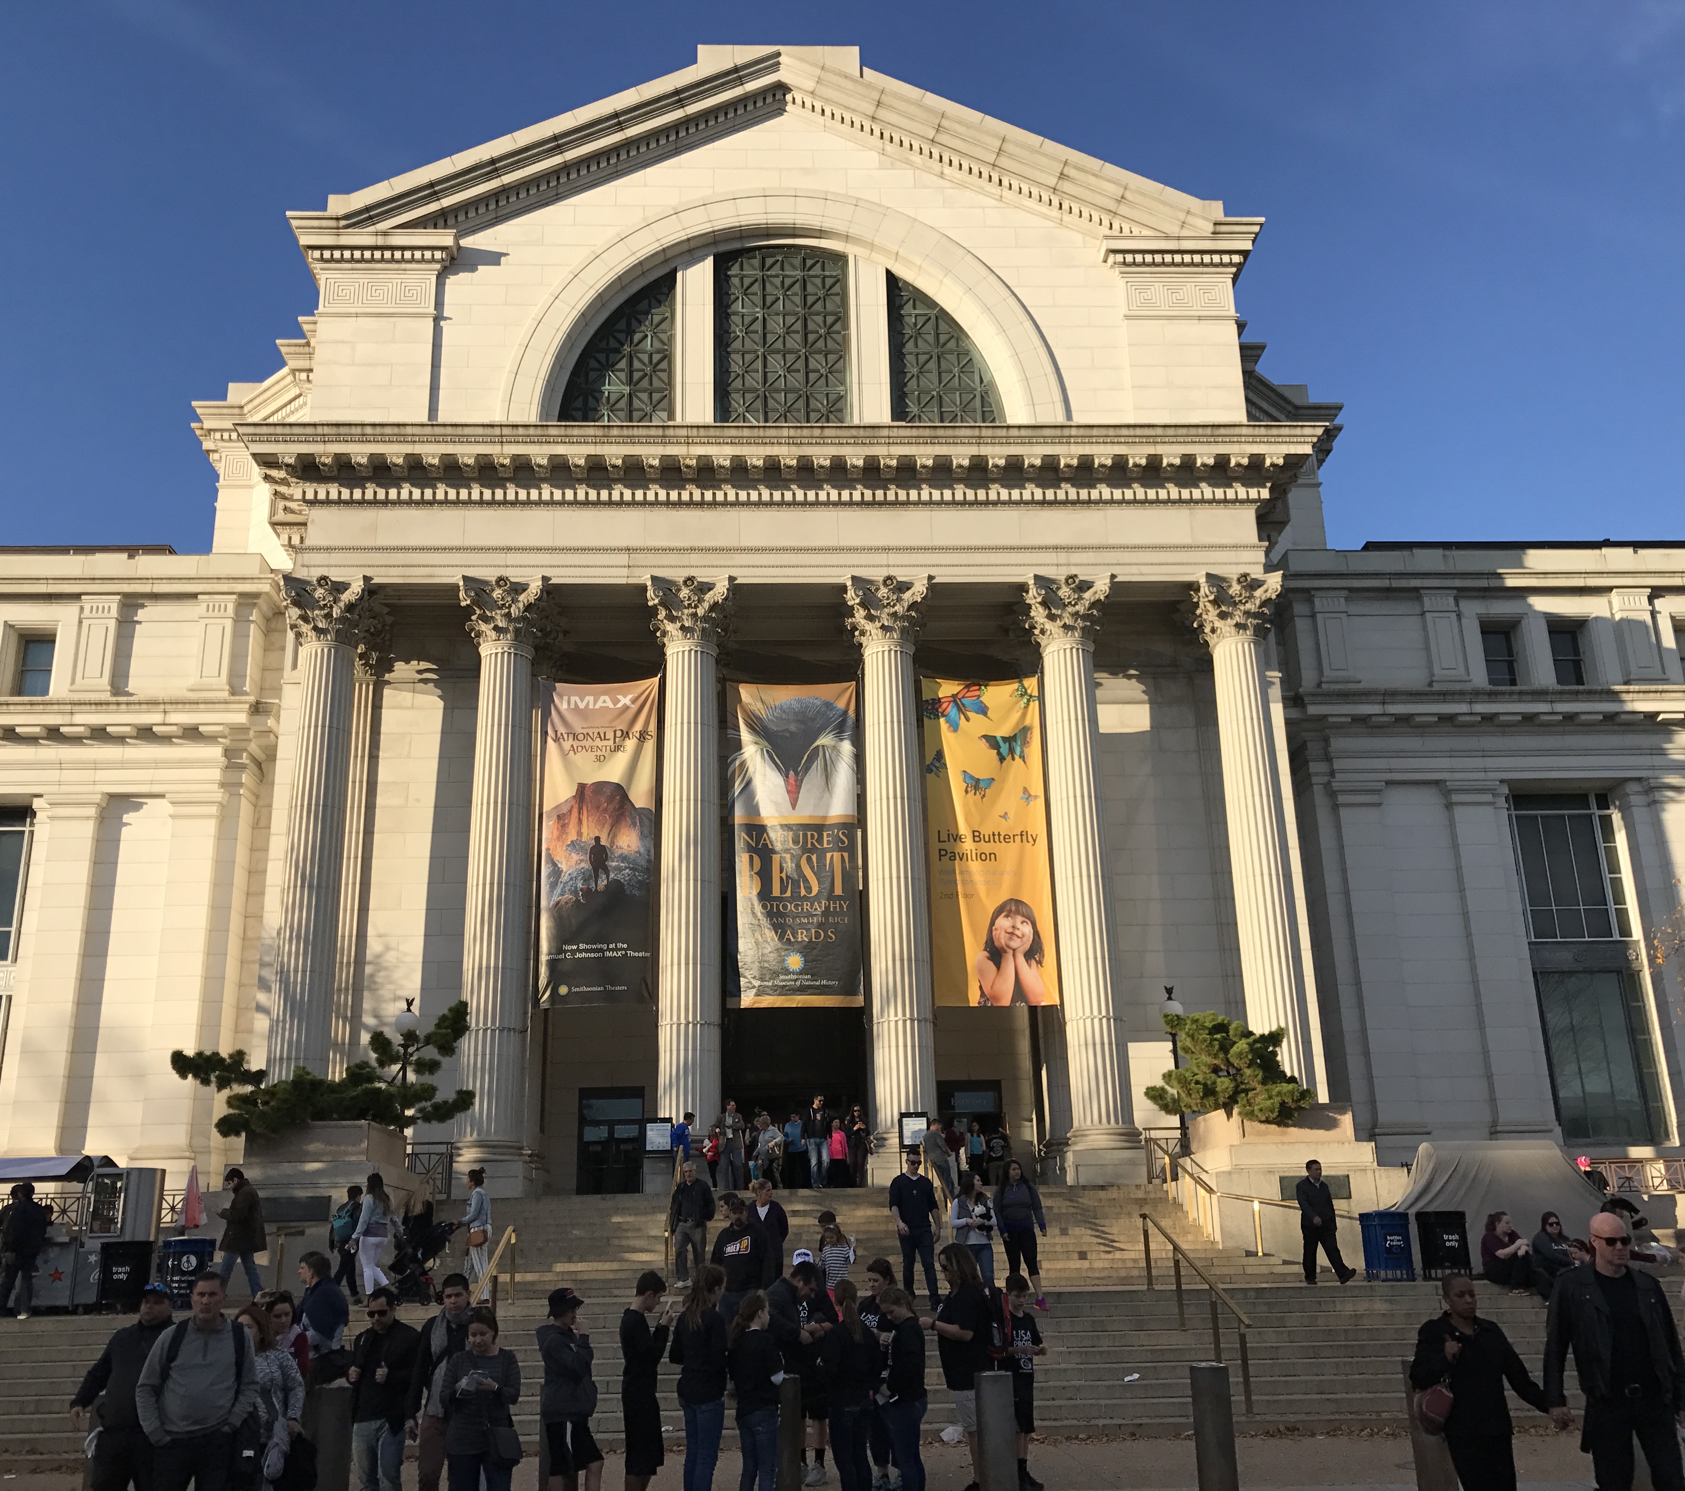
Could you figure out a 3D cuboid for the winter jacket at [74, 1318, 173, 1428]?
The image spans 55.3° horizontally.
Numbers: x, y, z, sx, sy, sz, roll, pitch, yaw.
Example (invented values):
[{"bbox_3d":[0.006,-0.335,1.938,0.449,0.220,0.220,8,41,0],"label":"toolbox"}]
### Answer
[{"bbox_3d":[-4.420,3.884,9.950,0.622,0.648,0.380,2,-18,-12],"label":"winter jacket"}]

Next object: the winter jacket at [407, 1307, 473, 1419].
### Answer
[{"bbox_3d":[-2.429,3.836,9.999,0.540,0.670,0.320,1,-18,-8],"label":"winter jacket"}]

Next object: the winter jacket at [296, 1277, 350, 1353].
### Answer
[{"bbox_3d":[-4.763,5.217,14.765,0.460,0.667,0.460,-3,-18,4],"label":"winter jacket"}]

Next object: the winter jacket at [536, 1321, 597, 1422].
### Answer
[{"bbox_3d":[-1.723,3.895,10.015,0.370,0.610,0.460,-1,-18,0],"label":"winter jacket"}]

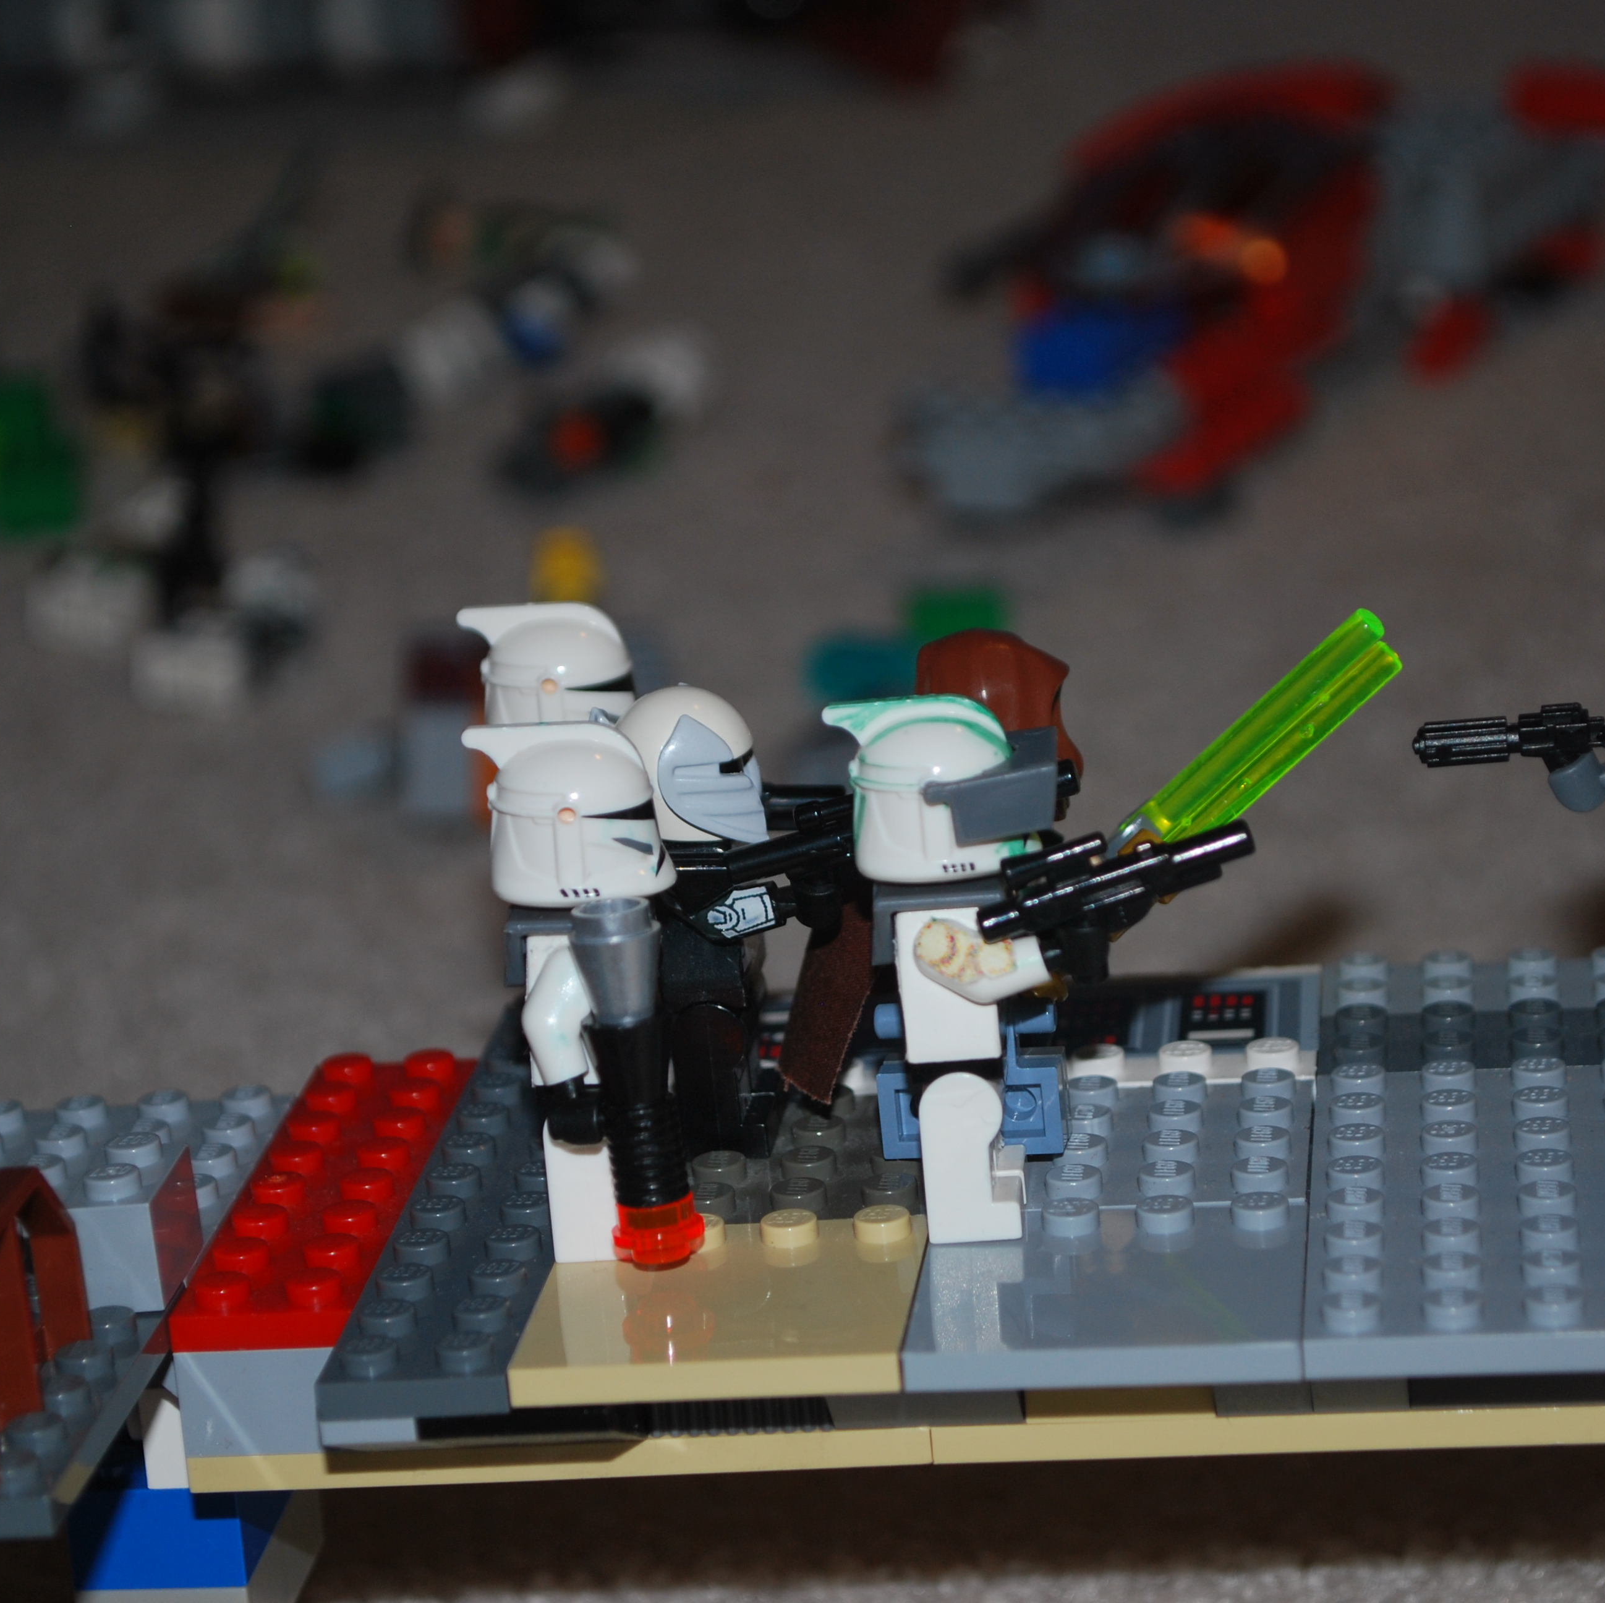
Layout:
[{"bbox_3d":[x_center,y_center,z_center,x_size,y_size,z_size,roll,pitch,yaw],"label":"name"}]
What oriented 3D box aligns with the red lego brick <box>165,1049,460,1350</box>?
[{"bbox_3d":[-0.042,0.035,0.491,0.016,0.005,0.064,-3,16,8],"label":"red lego brick"}]

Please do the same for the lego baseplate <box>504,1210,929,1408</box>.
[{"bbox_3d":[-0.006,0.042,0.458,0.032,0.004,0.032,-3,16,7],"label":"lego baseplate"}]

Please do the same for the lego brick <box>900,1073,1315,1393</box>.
[{"bbox_3d":[0.027,0.036,0.465,0.032,0.005,0.064,-2,16,7],"label":"lego brick"}]

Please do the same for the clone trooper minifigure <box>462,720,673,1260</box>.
[{"bbox_3d":[-0.018,0.015,0.464,0.017,0.045,0.023,-2,16,7],"label":"clone trooper minifigure"}]

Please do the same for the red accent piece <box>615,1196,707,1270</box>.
[{"bbox_3d":[-0.012,0.036,0.460,0.008,0.005,0.008,-2,16,7],"label":"red accent piece"}]

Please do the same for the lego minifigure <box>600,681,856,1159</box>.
[{"bbox_3d":[-0.004,0.009,0.488,0.025,0.043,0.022,-3,16,7],"label":"lego minifigure"}]

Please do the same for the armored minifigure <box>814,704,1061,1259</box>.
[{"bbox_3d":[0.013,0.013,0.460,0.019,0.046,0.023,-2,16,7],"label":"armored minifigure"}]

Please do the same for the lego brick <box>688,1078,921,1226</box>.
[{"bbox_3d":[-0.003,0.033,0.484,0.032,0.005,0.032,-2,16,7],"label":"lego brick"}]

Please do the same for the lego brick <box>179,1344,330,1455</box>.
[{"bbox_3d":[-0.044,0.048,0.474,0.016,0.010,0.021,-3,16,8],"label":"lego brick"}]

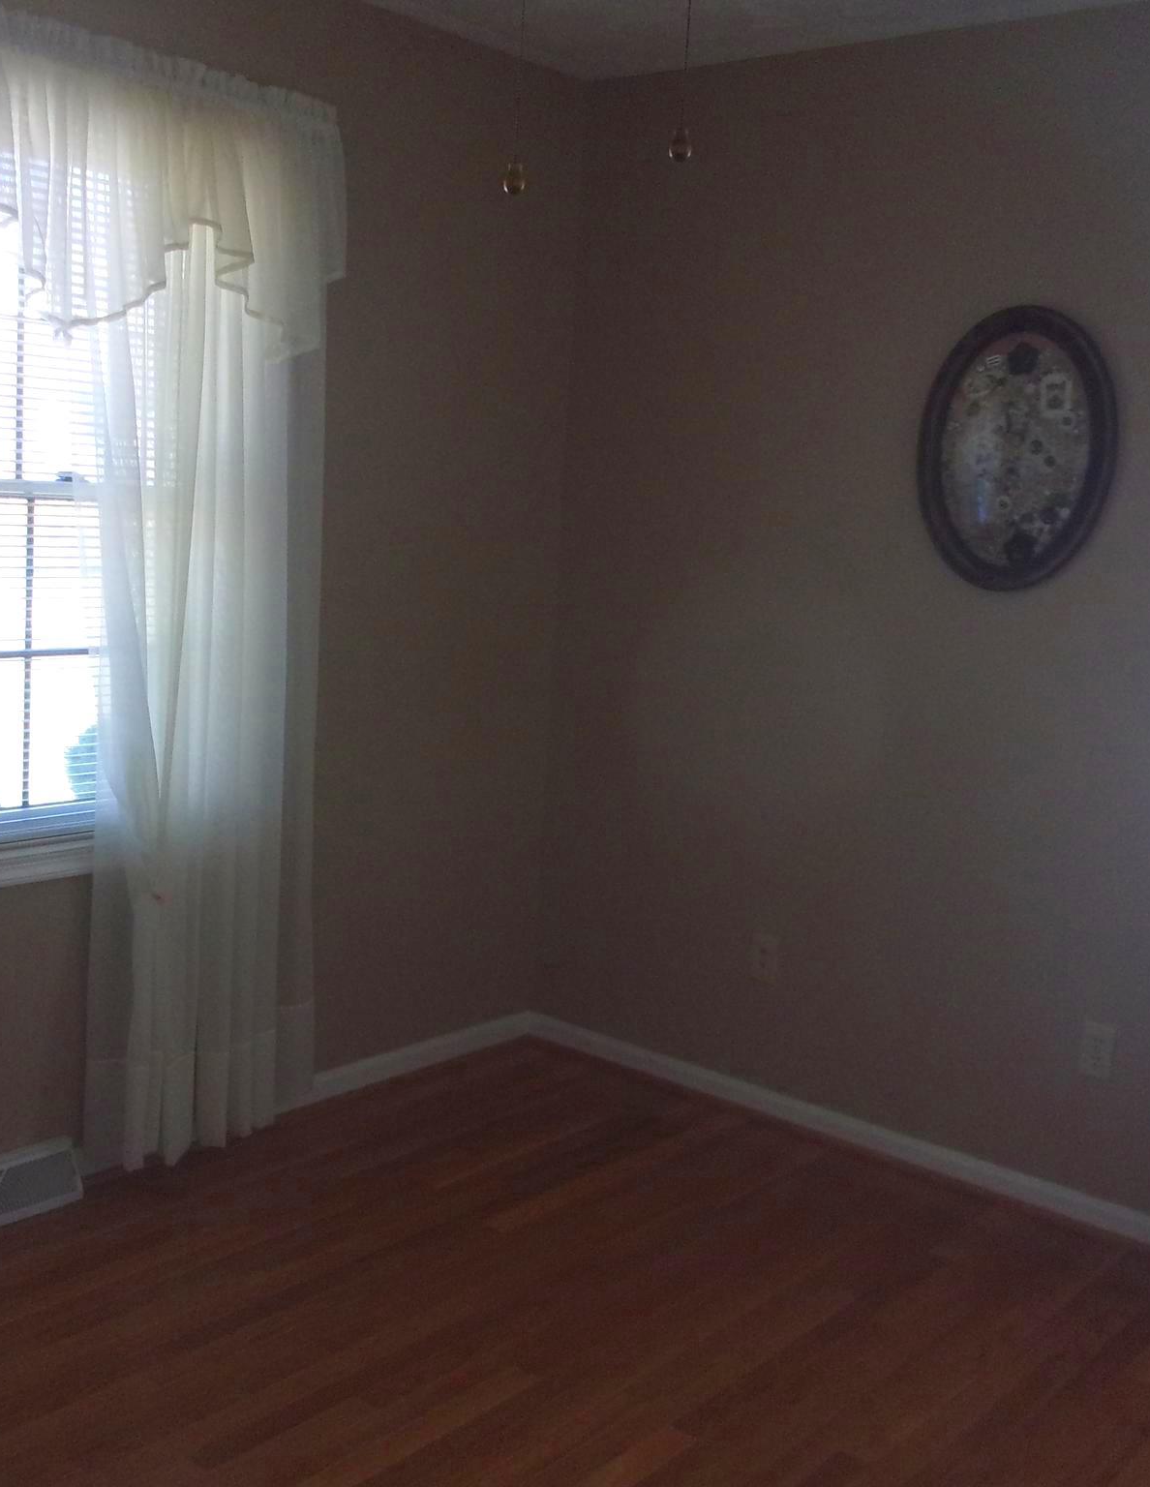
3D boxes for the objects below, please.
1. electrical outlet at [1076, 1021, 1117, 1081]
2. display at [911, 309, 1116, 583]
[{"bbox_3d":[1.087,0.639,3.335,0.069,0.114,0.009,11,11,39],"label":"electrical outlet"},{"bbox_3d":[0.912,-0.611,3.336,0.423,0.585,0.040,11,11,39],"label":"display"}]

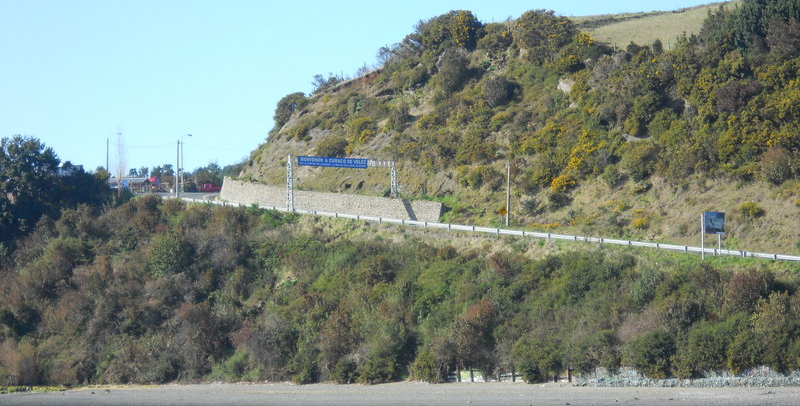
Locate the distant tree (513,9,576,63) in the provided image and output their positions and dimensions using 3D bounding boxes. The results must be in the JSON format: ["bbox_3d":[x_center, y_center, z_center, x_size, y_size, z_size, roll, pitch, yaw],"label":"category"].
[{"bbox_3d":[17.171,-19.786,368.000,7.600,6.400,6.400,0,-3,0],"label":"distant tree"}]

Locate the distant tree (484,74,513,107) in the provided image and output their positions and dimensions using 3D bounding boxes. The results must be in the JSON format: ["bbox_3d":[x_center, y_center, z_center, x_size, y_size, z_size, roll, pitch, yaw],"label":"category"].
[{"bbox_3d":[11.145,-12.746,354.000,3.500,3.800,3.400,0,-3,0],"label":"distant tree"}]

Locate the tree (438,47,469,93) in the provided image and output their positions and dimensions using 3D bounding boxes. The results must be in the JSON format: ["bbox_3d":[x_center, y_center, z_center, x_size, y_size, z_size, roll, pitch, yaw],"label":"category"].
[{"bbox_3d":[6.271,-15.531,363.000,4.000,5.400,4.000,0,-3,0],"label":"tree"}]

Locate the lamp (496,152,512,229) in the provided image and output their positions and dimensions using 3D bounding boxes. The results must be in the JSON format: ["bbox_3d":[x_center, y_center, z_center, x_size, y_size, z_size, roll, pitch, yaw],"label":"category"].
[{"bbox_3d":[10.731,-1.489,318.000,1.900,8.000,0.350,2,-4,-36],"label":"lamp"}]

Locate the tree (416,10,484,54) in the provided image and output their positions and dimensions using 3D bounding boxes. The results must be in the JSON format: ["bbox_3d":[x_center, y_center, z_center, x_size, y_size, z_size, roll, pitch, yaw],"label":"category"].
[{"bbox_3d":[6.090,-21.100,381.000,8.000,5.400,6.200,0,-3,0],"label":"tree"}]

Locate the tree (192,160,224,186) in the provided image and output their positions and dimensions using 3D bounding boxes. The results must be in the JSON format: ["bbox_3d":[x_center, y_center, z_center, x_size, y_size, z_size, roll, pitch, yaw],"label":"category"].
[{"bbox_3d":[-29.837,-4.262,480.000,4.700,4.200,4.200,0,-3,0],"label":"tree"}]

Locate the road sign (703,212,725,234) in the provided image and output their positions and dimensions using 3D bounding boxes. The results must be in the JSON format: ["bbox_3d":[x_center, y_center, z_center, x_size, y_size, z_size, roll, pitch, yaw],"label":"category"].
[{"bbox_3d":[28.289,1.757,279.000,2.300,1.950,0.150,2,-4,-36],"label":"road sign"}]

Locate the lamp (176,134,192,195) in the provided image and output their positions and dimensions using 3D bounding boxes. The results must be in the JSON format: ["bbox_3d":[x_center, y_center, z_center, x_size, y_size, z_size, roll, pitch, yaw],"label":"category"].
[{"bbox_3d":[-25.400,-4.385,365.000,2.000,7.600,0.350,2,-4,-29],"label":"lamp"}]

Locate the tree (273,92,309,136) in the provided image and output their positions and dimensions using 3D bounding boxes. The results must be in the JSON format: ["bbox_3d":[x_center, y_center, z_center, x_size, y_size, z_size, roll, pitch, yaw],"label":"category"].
[{"bbox_3d":[-12.871,-10.520,364.000,4.200,5.200,4.200,0,-3,0],"label":"tree"}]

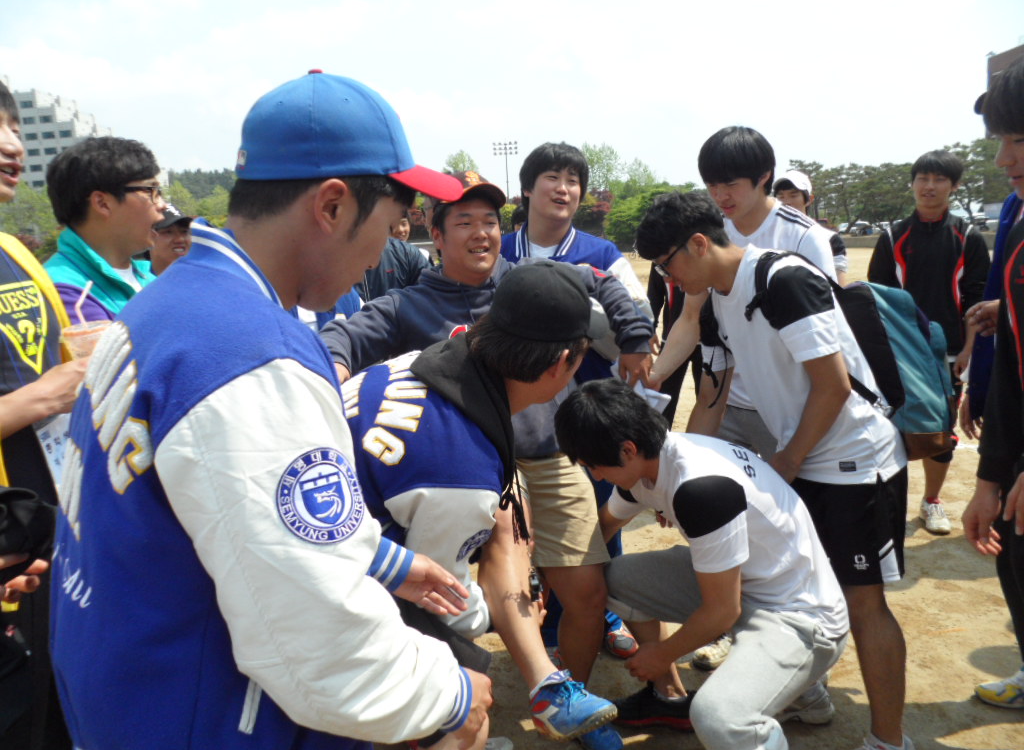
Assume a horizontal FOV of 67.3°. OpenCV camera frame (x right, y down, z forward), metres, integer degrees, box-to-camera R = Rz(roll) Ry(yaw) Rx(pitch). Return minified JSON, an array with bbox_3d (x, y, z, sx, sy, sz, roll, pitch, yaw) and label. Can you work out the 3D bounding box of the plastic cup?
[{"bbox_3d":[-0.650,-0.015,1.200,0.092,0.125,0.092,-7,11,1],"label":"plastic cup"}]

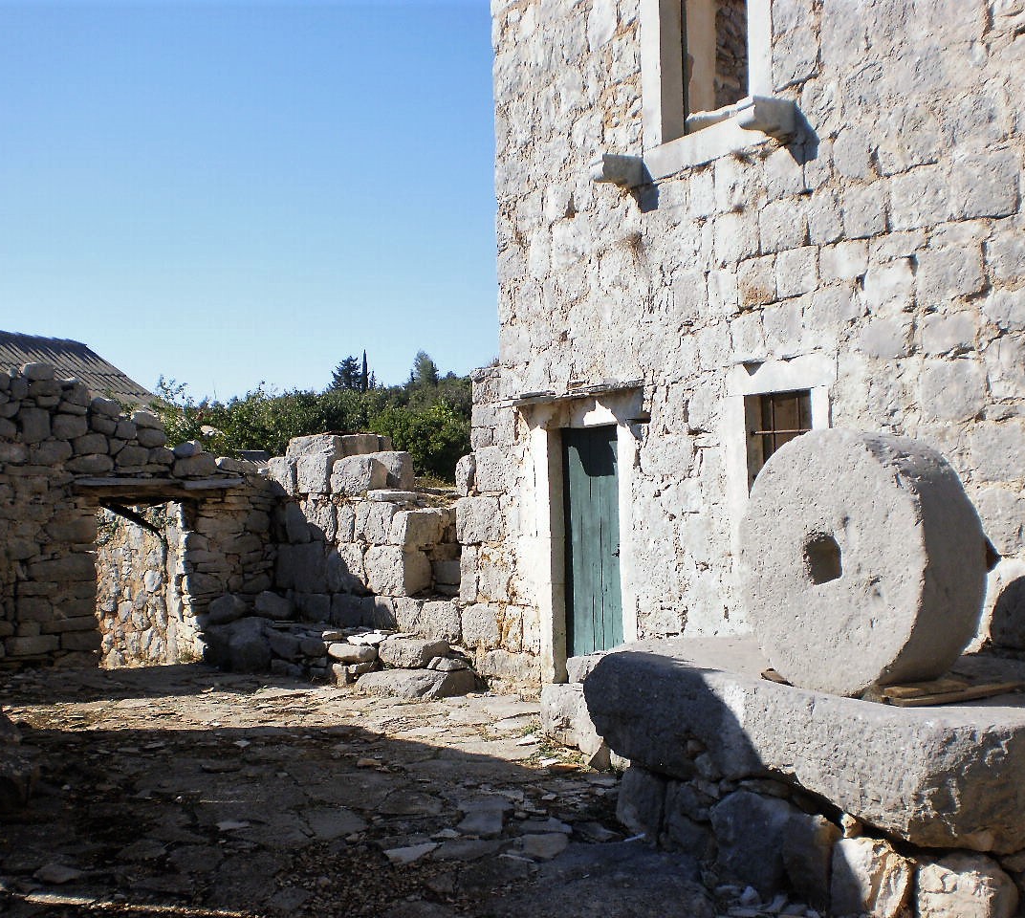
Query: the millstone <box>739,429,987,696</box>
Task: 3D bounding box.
[{"bbox_3d":[1.370,0.413,5.378,0.323,1.060,1.060,3,-3,-29],"label":"millstone"}]

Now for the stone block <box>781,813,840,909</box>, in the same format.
[{"bbox_3d":[1.157,1.560,5.200,0.250,0.360,0.220,0,-2,-38],"label":"stone block"}]

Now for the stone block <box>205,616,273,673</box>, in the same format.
[{"bbox_3d":[-2.527,1.701,12.350,0.500,0.460,0.450,-2,-2,40],"label":"stone block"}]

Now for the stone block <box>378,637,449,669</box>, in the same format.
[{"bbox_3d":[-0.799,1.564,10.850,0.340,0.240,0.580,0,-2,-40],"label":"stone block"}]

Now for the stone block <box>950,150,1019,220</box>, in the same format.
[{"bbox_3d":[2.445,-1.357,6.696,0.270,0.320,0.410,0,-2,-31],"label":"stone block"}]

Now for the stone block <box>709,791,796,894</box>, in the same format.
[{"bbox_3d":[0.995,1.536,5.430,0.300,0.390,0.370,0,-2,-42],"label":"stone block"}]

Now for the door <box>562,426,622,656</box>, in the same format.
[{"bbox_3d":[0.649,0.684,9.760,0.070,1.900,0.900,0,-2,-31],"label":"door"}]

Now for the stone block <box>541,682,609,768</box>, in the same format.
[{"bbox_3d":[0.463,1.667,8.500,0.340,0.340,0.780,0,-2,-26],"label":"stone block"}]

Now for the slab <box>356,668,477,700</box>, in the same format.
[{"bbox_3d":[-0.791,1.811,10.850,0.430,0.240,1.080,0,-2,-38],"label":"slab"}]

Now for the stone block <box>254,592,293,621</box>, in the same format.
[{"bbox_3d":[-2.335,1.436,13.100,0.320,0.270,0.370,0,-2,-45],"label":"stone block"}]

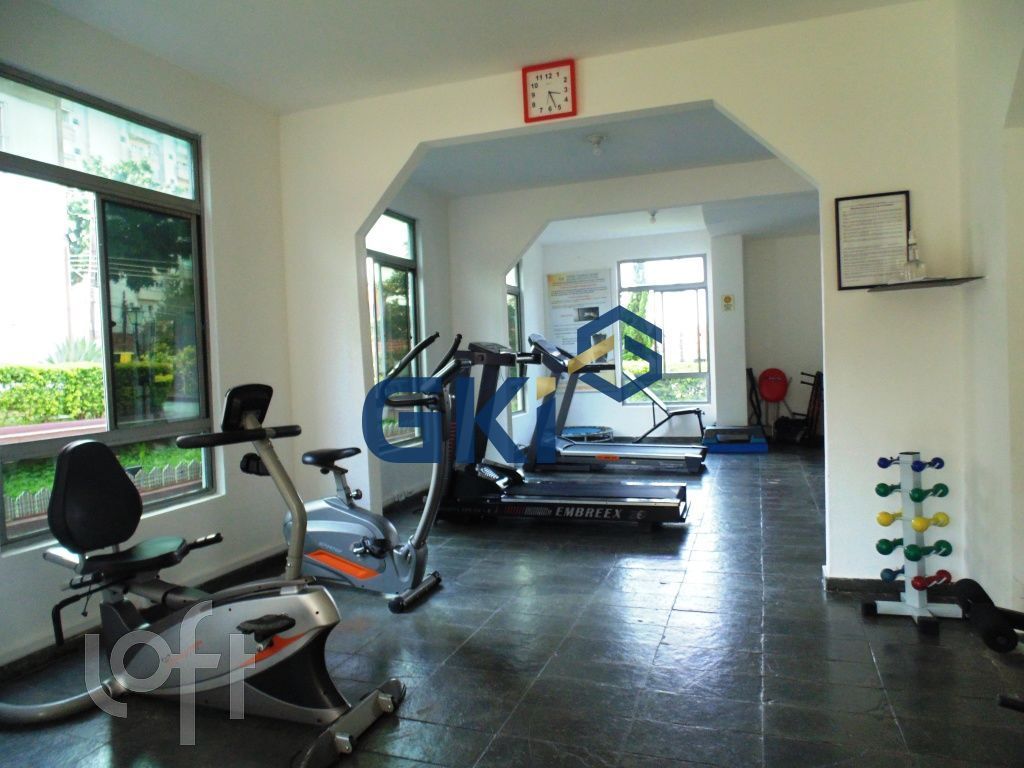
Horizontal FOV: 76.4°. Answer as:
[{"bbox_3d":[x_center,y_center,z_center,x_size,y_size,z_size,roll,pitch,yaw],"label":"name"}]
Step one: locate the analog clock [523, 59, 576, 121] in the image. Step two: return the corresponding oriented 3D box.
[{"bbox_3d":[0.207,-1.558,3.491,0.285,0.288,0.045,-1,2,18],"label":"analog clock"}]

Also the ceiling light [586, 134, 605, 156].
[{"bbox_3d":[0.604,-1.694,4.632,0.125,0.145,0.125,-1,2,18],"label":"ceiling light"}]

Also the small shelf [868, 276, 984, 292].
[{"bbox_3d":[1.816,-0.440,2.877,0.370,0.018,0.310,-1,2,18],"label":"small shelf"}]

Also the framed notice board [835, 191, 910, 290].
[{"bbox_3d":[1.697,-0.669,3.057,0.312,0.438,0.020,-1,2,18],"label":"framed notice board"}]

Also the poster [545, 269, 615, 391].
[{"bbox_3d":[0.962,-0.740,9.164,0.930,1.670,0.020,-1,2,21],"label":"poster"}]

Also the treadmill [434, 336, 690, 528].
[{"bbox_3d":[0.420,0.332,4.984,1.760,1.345,0.720,-1,2,13],"label":"treadmill"}]

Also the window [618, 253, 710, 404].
[{"bbox_3d":[2.055,-0.705,8.803,1.180,1.970,0.100,-1,2,21],"label":"window"}]

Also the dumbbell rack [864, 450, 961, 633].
[{"bbox_3d":[1.758,0.667,2.841,0.410,0.726,0.350,-2,2,12],"label":"dumbbell rack"}]

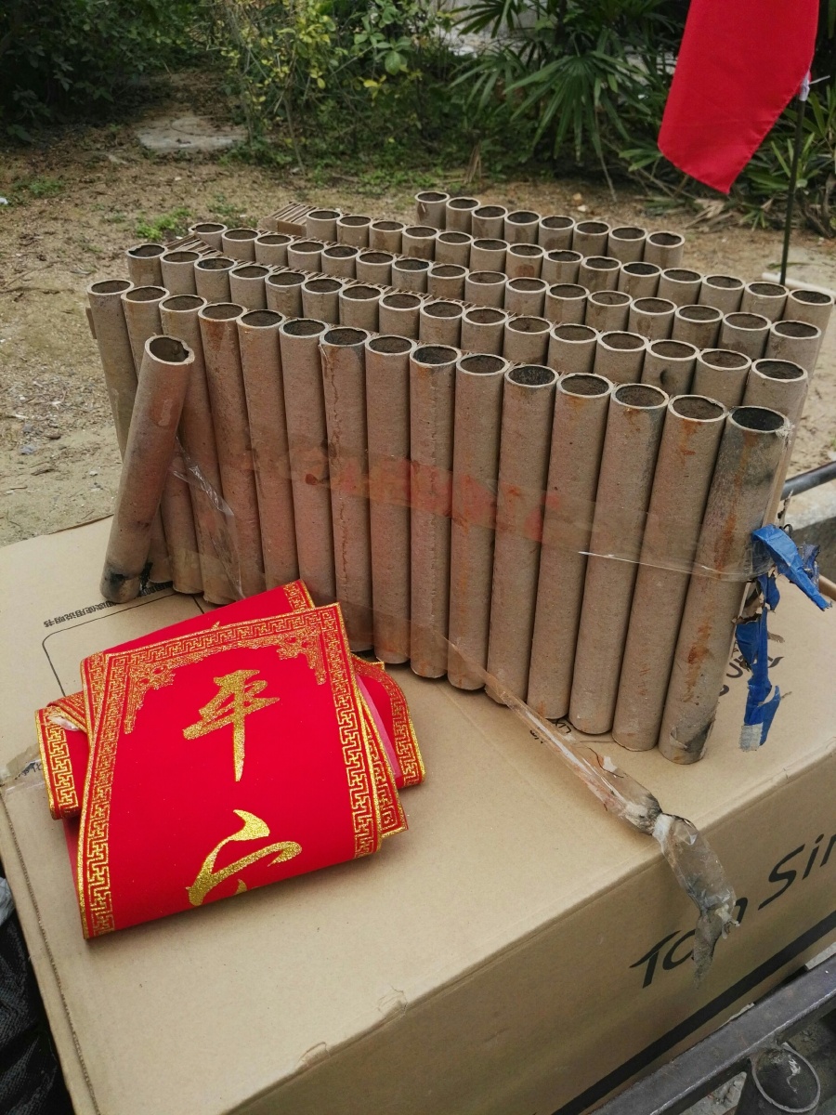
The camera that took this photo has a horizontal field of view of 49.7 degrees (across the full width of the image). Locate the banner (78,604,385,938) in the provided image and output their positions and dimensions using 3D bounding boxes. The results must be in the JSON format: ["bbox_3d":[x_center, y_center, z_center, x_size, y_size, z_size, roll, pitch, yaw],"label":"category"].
[{"bbox_3d":[-0.131,0.136,0.636,0.185,0.041,0.224,-11,46,-16],"label":"banner"}]

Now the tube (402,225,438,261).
[{"bbox_3d":[0.002,-0.202,0.980,0.037,0.295,0.037,17,39,21],"label":"tube"}]

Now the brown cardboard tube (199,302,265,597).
[{"bbox_3d":[-0.157,-0.075,0.798,0.037,0.295,0.037,17,39,21],"label":"brown cardboard tube"}]

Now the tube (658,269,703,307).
[{"bbox_3d":[0.231,-0.127,0.878,0.037,0.295,0.037,17,39,21],"label":"tube"}]

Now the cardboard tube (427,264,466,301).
[{"bbox_3d":[0.023,-0.119,0.801,0.034,0.271,0.034,16,39,20],"label":"cardboard tube"}]

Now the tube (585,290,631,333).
[{"bbox_3d":[0.143,-0.085,0.757,0.034,0.271,0.034,16,39,20],"label":"tube"}]

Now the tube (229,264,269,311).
[{"bbox_3d":[-0.134,-0.116,0.793,0.034,0.271,0.034,16,39,20],"label":"tube"}]

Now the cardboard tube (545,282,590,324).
[{"bbox_3d":[0.125,-0.103,0.843,0.037,0.295,0.037,17,39,21],"label":"cardboard tube"}]

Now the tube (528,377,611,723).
[{"bbox_3d":[0.103,0.005,0.632,0.034,0.271,0.034,16,39,20],"label":"tube"}]

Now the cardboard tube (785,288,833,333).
[{"bbox_3d":[0.329,-0.096,0.835,0.036,0.294,0.036,15,39,21],"label":"cardboard tube"}]

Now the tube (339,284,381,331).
[{"bbox_3d":[-0.049,-0.098,0.826,0.036,0.294,0.036,17,39,20],"label":"tube"}]

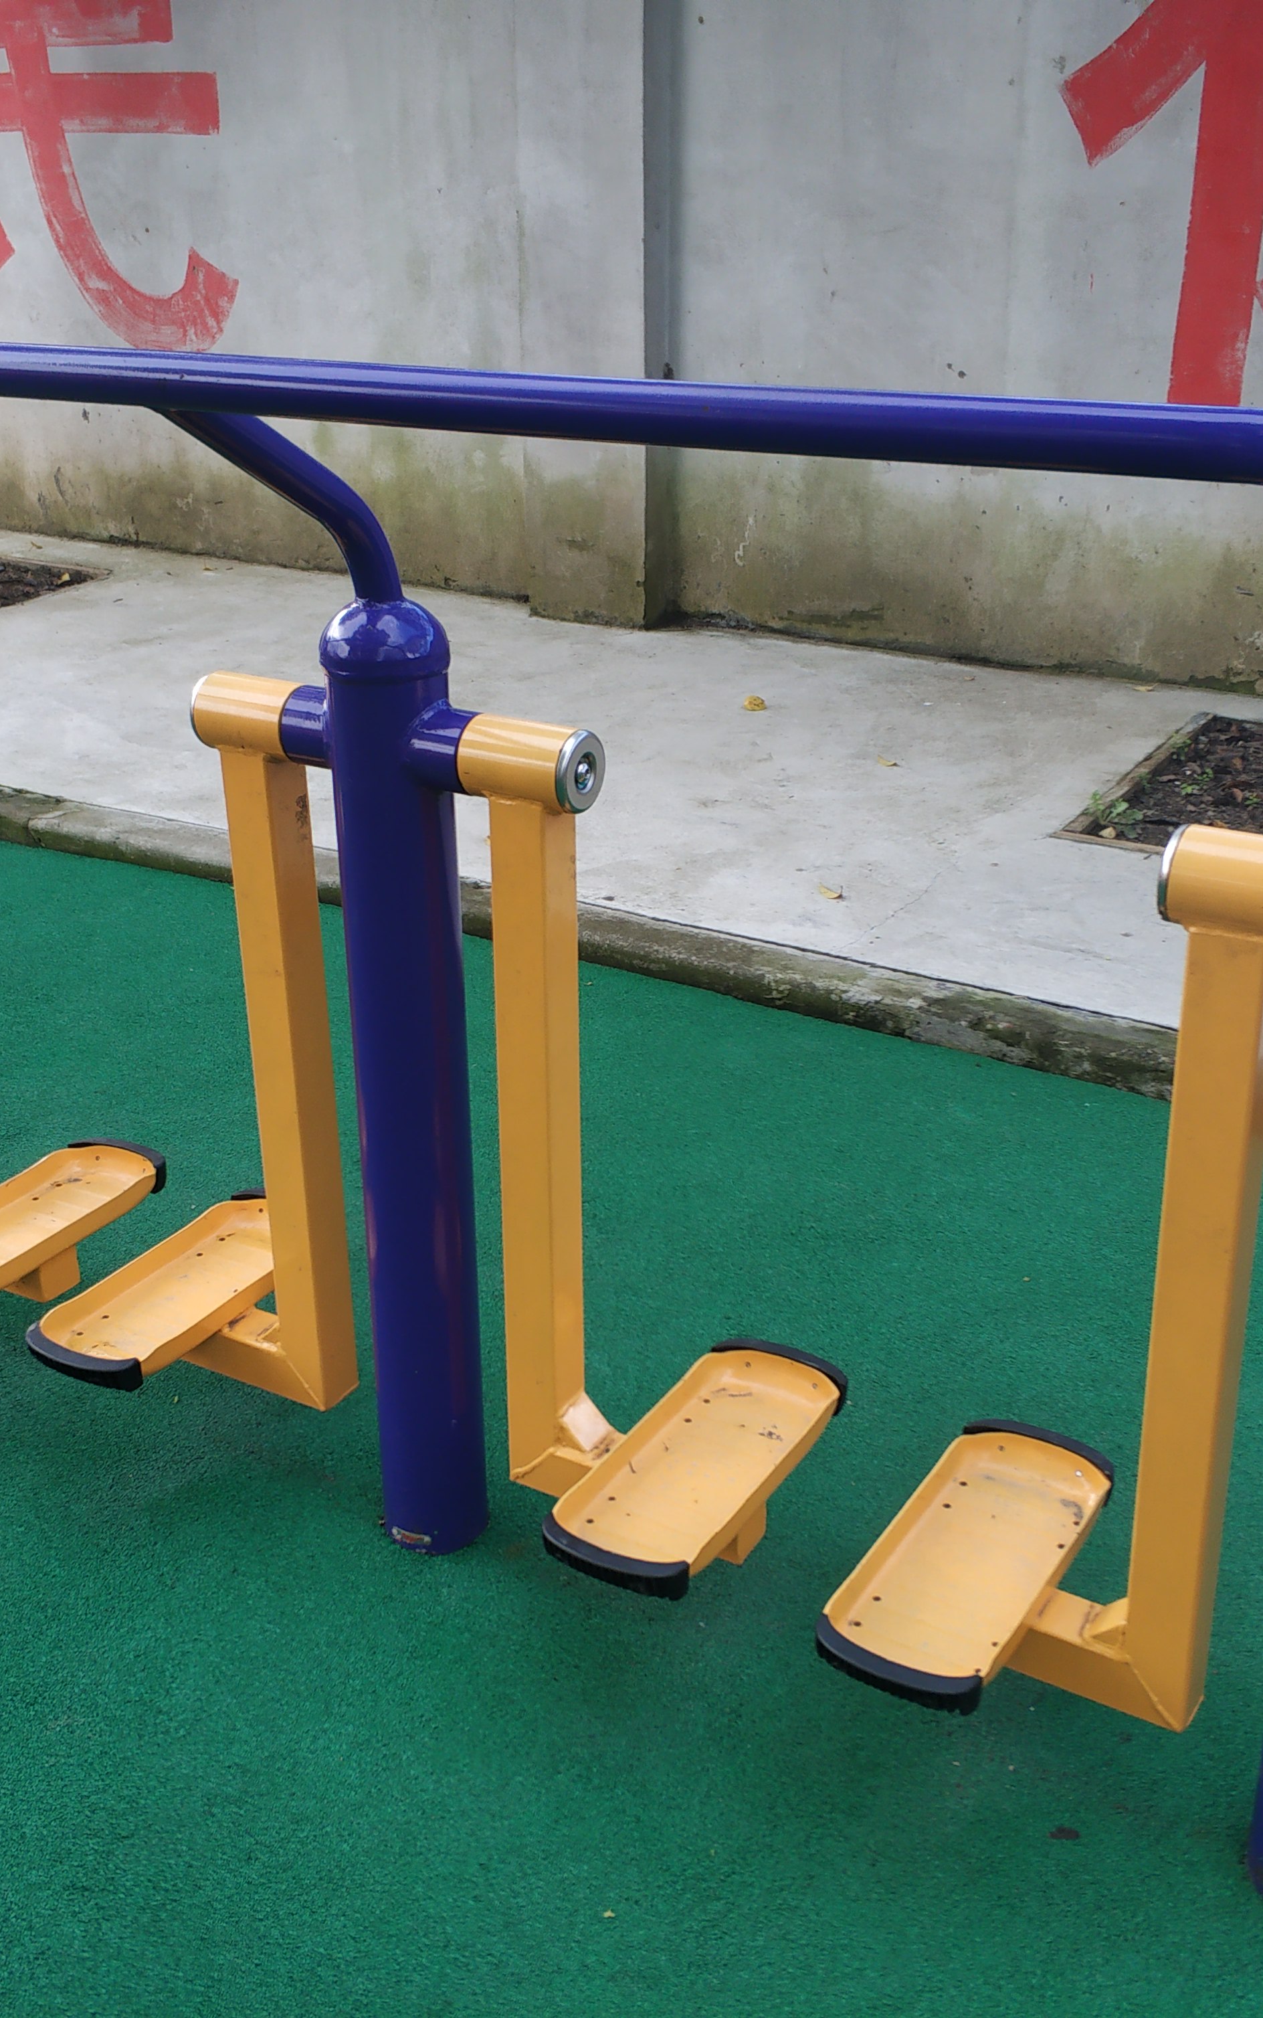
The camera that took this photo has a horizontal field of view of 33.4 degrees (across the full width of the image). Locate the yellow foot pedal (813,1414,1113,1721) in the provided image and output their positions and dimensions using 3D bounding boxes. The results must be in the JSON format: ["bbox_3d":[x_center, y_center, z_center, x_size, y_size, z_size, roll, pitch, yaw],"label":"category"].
[{"bbox_3d":[0.323,0.525,1.987,0.158,0.046,0.398,13,27,29],"label":"yellow foot pedal"}]

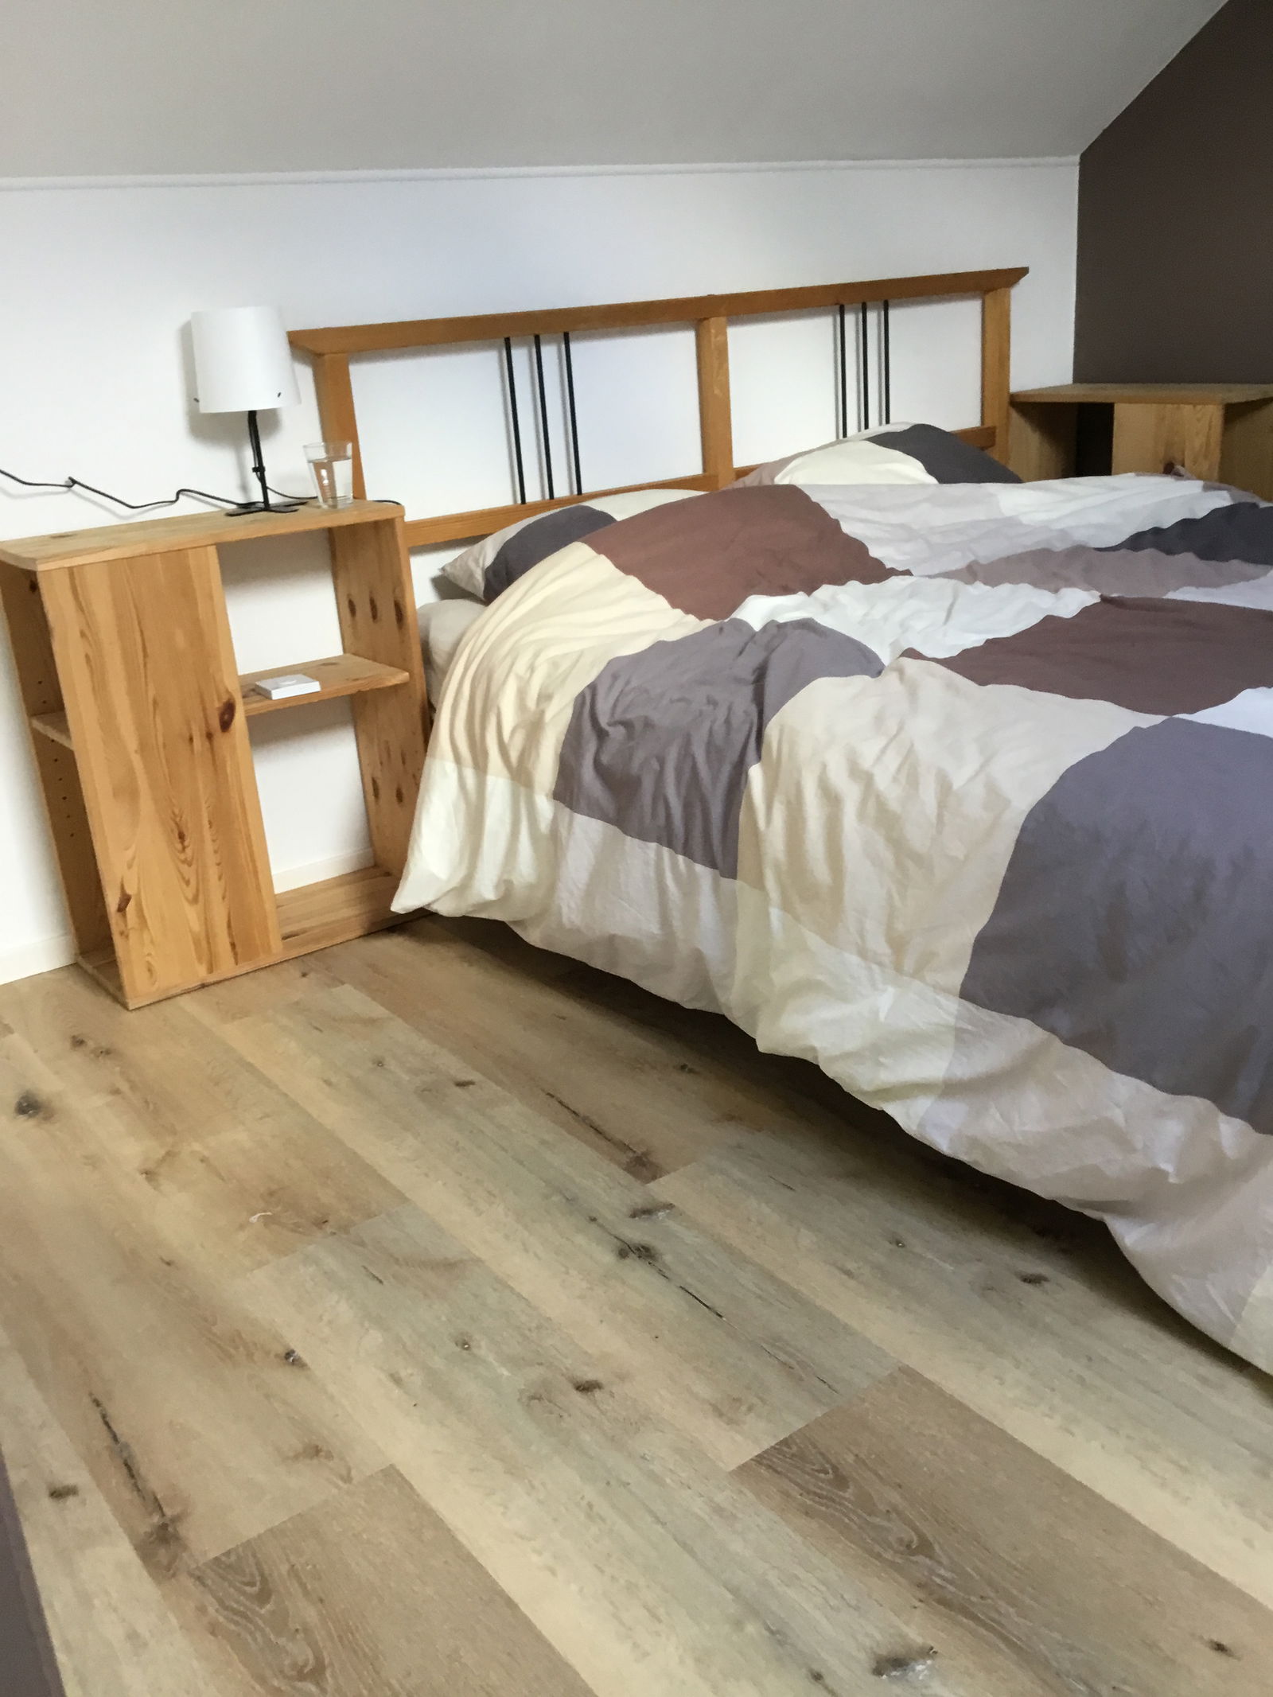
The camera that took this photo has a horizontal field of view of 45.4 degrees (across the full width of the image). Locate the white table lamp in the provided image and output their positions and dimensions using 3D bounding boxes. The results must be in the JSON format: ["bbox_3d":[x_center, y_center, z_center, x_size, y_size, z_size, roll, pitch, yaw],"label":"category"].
[{"bbox_3d":[-0.629,-0.714,2.483,0.163,0.318,0.163,-18,24,-33],"label":"white table lamp"}]

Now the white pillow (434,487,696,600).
[{"bbox_3d":[0.042,-0.541,2.708,0.680,0.165,0.500,-18,24,-33],"label":"white pillow"}]

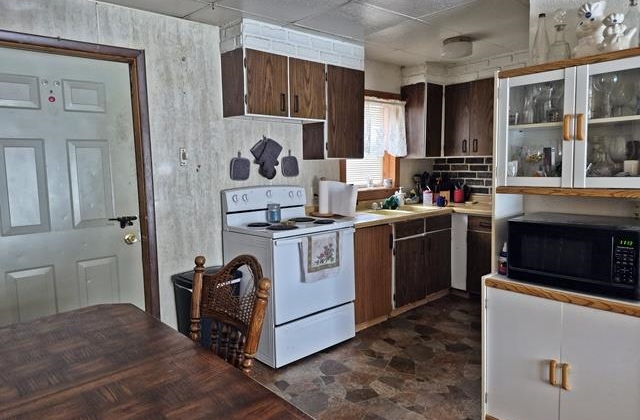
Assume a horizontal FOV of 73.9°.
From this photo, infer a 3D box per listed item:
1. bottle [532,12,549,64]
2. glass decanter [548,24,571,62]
[{"bbox_3d":[1.061,-0.807,2.038,0.076,0.275,0.076,-7,9,-41],"label":"bottle"},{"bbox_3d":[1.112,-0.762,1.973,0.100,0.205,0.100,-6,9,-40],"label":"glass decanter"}]

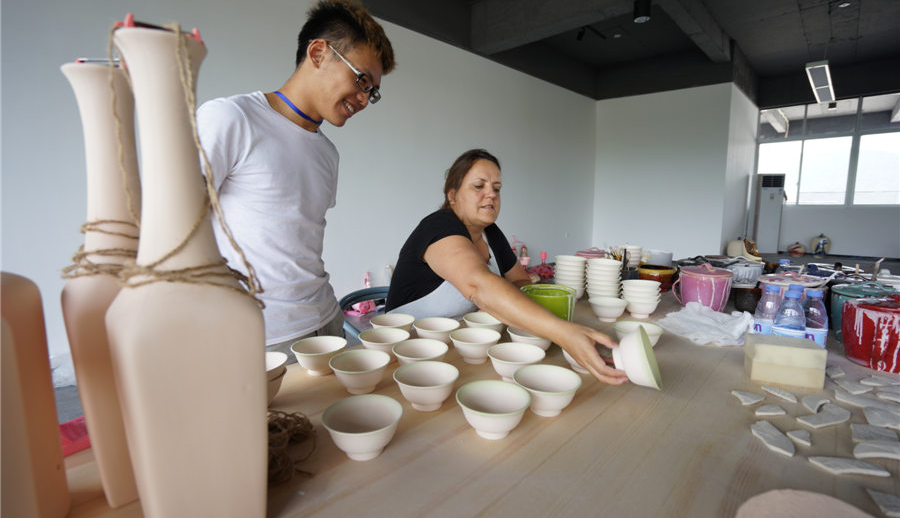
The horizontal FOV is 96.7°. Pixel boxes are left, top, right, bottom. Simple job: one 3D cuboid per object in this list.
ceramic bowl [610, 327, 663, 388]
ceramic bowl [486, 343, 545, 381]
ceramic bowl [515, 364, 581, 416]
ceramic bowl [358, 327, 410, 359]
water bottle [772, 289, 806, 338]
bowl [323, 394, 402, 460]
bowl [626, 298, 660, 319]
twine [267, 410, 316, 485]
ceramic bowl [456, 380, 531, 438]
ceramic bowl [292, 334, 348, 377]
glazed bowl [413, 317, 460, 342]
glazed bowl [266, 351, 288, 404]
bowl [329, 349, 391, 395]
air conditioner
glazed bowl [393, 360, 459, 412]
[{"bbox_3d":[0.368,0.200,0.801,0.066,0.129,0.129,-18,0,27],"label":"ceramic bowl"},{"bbox_3d":[0.144,0.233,0.870,0.124,0.060,0.124,0,8,0],"label":"ceramic bowl"},{"bbox_3d":[0.183,0.255,0.755,0.126,0.062,0.126,-1,8,0],"label":"ceramic bowl"},{"bbox_3d":[-0.164,0.224,1.012,0.126,0.062,0.126,-1,8,0],"label":"ceramic bowl"},{"bbox_3d":[0.841,0.169,0.993,0.063,0.182,0.063,-1,8,0],"label":"water bottle"},{"bbox_3d":[-0.134,0.270,0.627,0.124,0.060,0.124,0,8,0],"label":"bowl"},{"bbox_3d":[0.643,0.164,1.354,0.126,0.062,0.126,-1,8,0],"label":"bowl"},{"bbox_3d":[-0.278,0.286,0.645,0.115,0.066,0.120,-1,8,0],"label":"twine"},{"bbox_3d":[0.075,0.266,0.688,0.126,0.062,0.126,-1,8,0],"label":"ceramic bowl"},{"bbox_3d":[-0.314,0.241,0.972,0.129,0.066,0.129,-1,8,0],"label":"ceramic bowl"},{"bbox_3d":[-0.035,0.210,1.096,0.126,0.062,0.126,-1,8,0],"label":"glazed bowl"},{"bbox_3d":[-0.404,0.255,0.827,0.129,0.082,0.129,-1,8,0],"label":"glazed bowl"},{"bbox_3d":[-0.194,0.255,0.872,0.129,0.066,0.129,-1,8,0],"label":"bowl"},{"bbox_3d":[6.984,-0.982,8.818,0.500,1.700,0.280,0,8,7],"label":"air conditioner"},{"bbox_3d":[-0.044,0.249,0.767,0.124,0.060,0.124,0,8,0],"label":"glazed bowl"}]

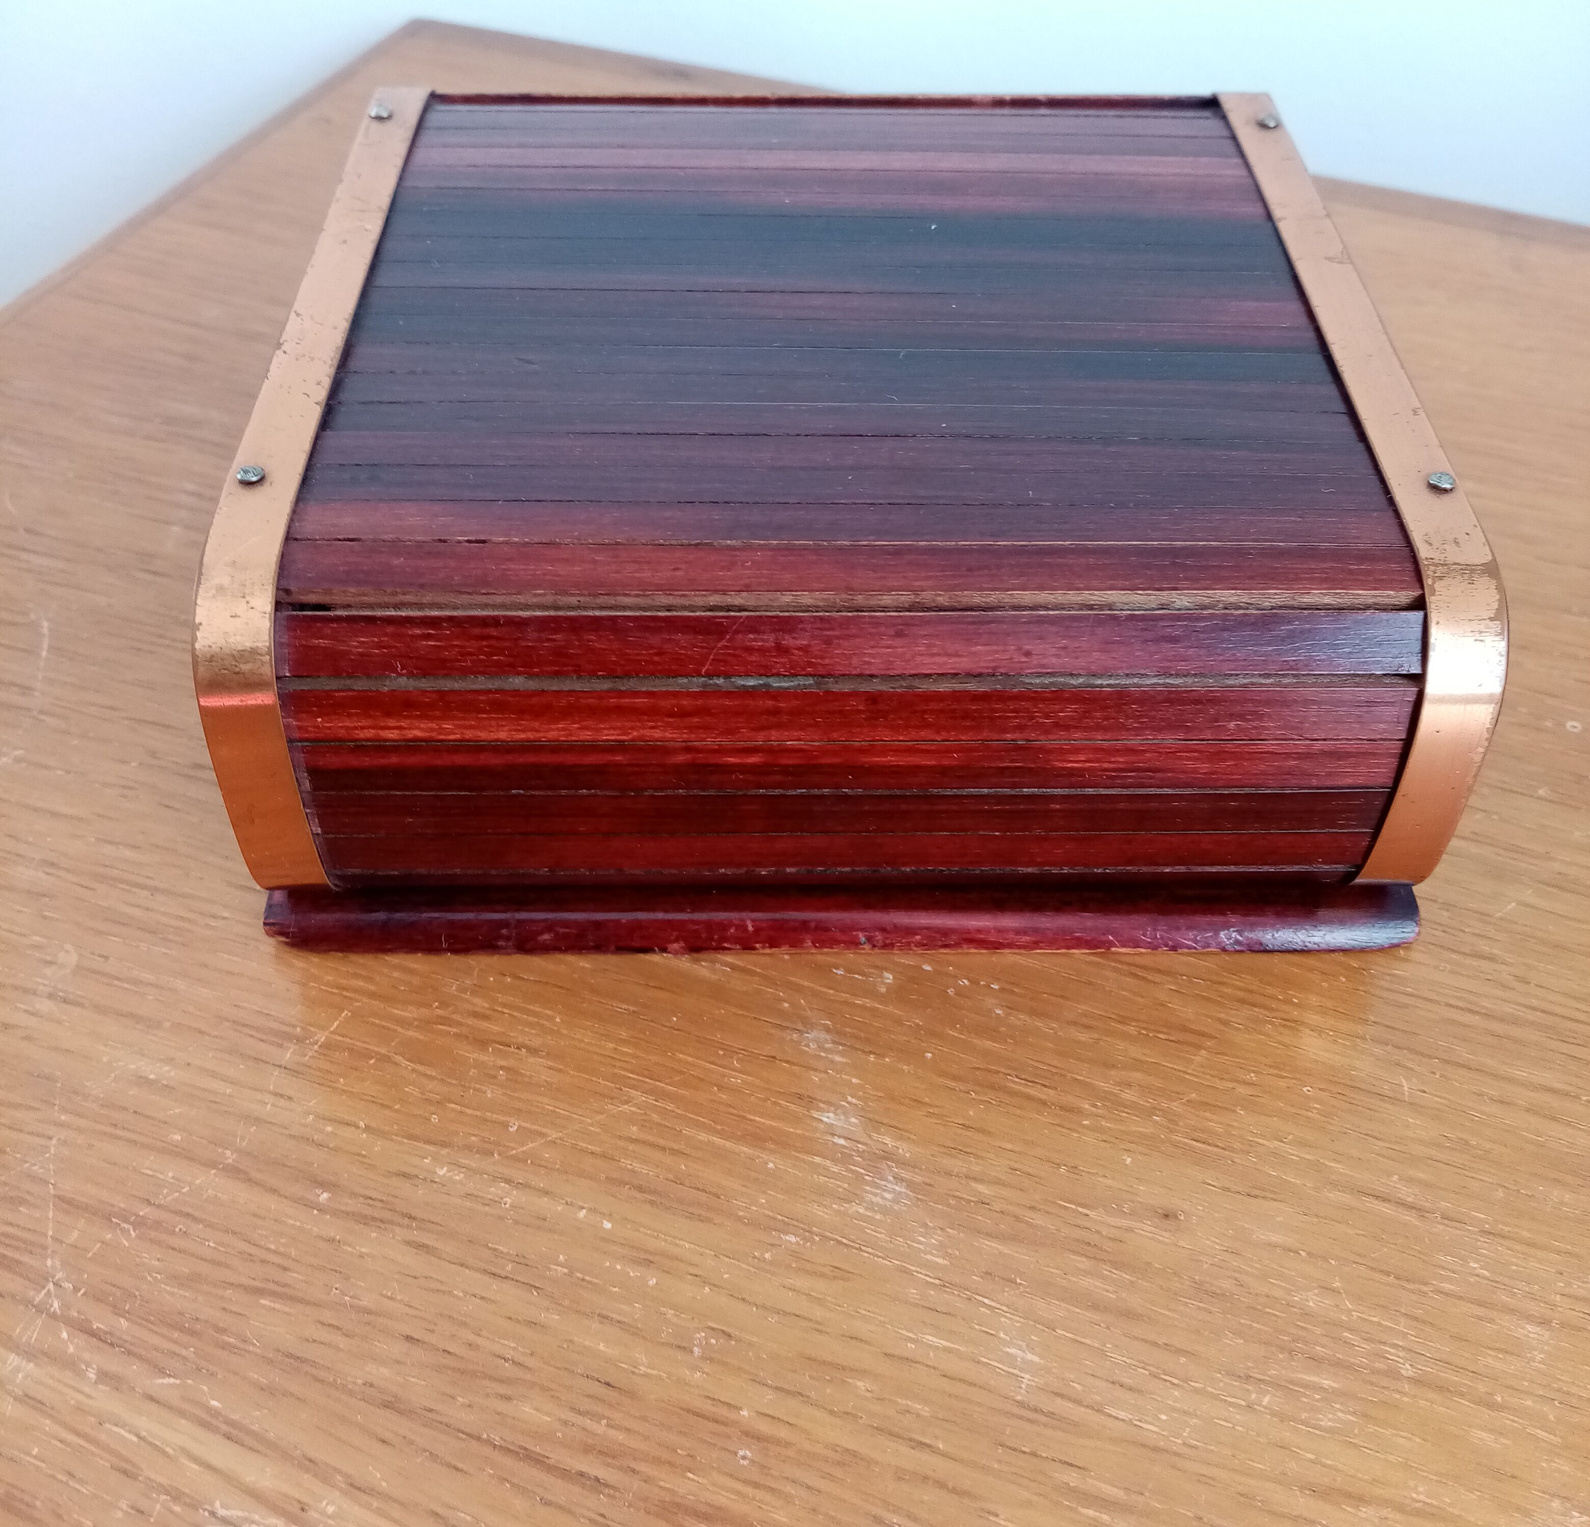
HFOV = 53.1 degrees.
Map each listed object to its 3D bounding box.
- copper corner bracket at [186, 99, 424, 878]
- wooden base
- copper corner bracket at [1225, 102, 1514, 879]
[{"bbox_3d":[-0.067,-0.051,0.244,0.010,0.045,0.144,0,47,-1],"label":"copper corner bracket"},{"bbox_3d":[0.006,-0.030,0.266,0.156,0.011,0.148,0,47,-1],"label":"wooden base"},{"bbox_3d":[0.079,-0.051,0.248,0.010,0.045,0.144,0,47,-1],"label":"copper corner bracket"}]

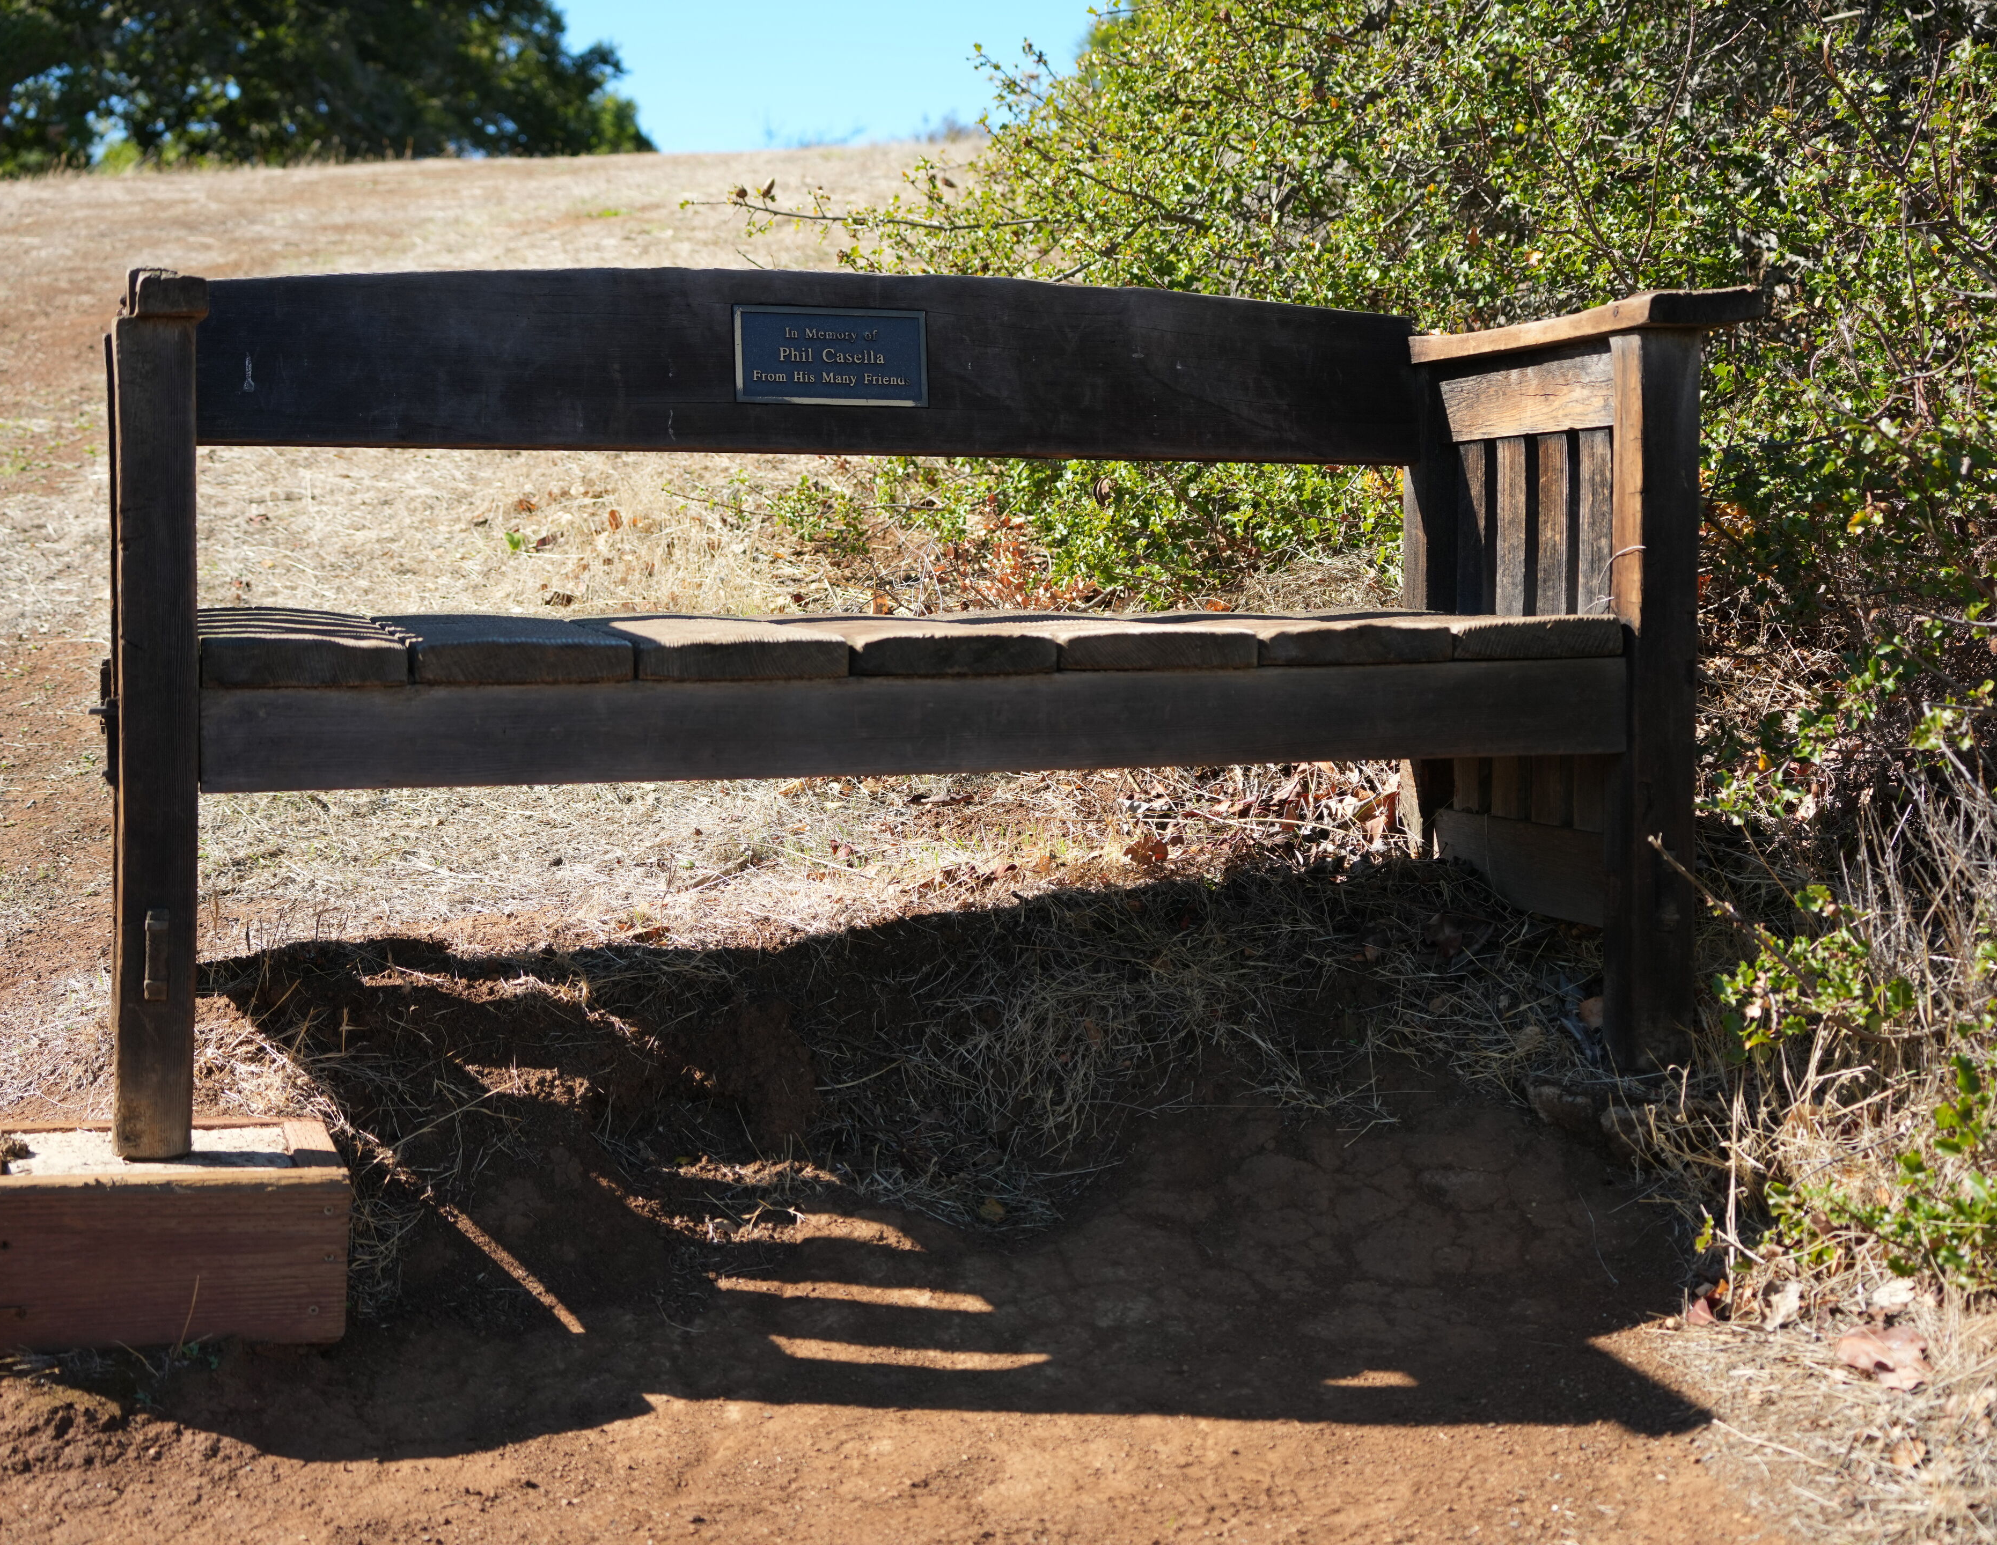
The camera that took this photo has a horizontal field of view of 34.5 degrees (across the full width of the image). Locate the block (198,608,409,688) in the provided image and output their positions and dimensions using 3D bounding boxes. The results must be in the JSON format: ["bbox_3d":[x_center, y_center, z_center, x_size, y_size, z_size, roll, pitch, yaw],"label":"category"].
[{"bbox_3d":[-0.652,-0.117,2.963,0.178,0.041,0.436,-1,6,-16],"label":"block"}]

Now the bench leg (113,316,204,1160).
[{"bbox_3d":[-0.716,-0.028,2.735,0.062,0.709,0.061,0,3,-18],"label":"bench leg"}]

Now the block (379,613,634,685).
[{"bbox_3d":[-0.471,-0.118,3.021,0.192,0.039,0.436,-1,6,-16],"label":"block"}]

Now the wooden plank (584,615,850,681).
[{"bbox_3d":[-0.276,-0.116,2.973,0.183,0.042,0.440,-2,4,-15],"label":"wooden plank"}]

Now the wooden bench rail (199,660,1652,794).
[{"bbox_3d":[-0.033,-0.044,2.955,1.361,0.089,0.037,-2,4,-17],"label":"wooden bench rail"}]

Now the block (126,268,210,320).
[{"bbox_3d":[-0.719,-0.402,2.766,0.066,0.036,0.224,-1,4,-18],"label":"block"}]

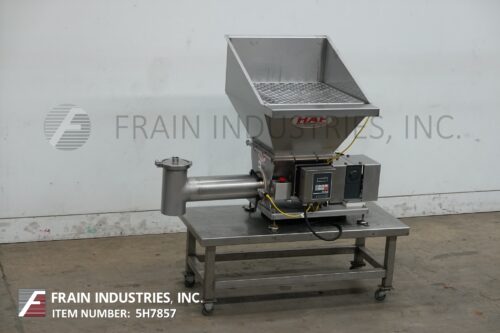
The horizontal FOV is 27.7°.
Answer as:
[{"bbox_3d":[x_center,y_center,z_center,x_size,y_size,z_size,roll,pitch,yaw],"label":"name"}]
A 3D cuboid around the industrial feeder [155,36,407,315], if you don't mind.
[{"bbox_3d":[0.162,0.049,5.326,1.321,1.360,0.667,-2,15,-19],"label":"industrial feeder"}]

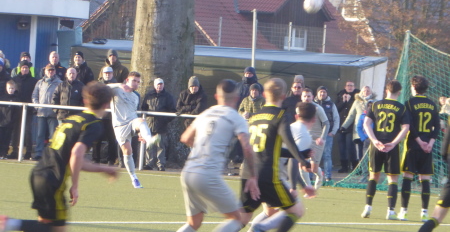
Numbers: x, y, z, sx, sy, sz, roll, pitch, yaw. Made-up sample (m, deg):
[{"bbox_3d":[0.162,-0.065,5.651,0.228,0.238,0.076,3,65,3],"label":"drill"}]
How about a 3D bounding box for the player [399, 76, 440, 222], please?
[{"bbox_3d":[2.520,0.420,54.400,0.560,1.850,0.420,2,1,-18],"label":"player"}]

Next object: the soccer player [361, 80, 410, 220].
[{"bbox_3d":[2.096,0.435,54.700,0.600,1.800,0.420,2,1,-18],"label":"soccer player"}]

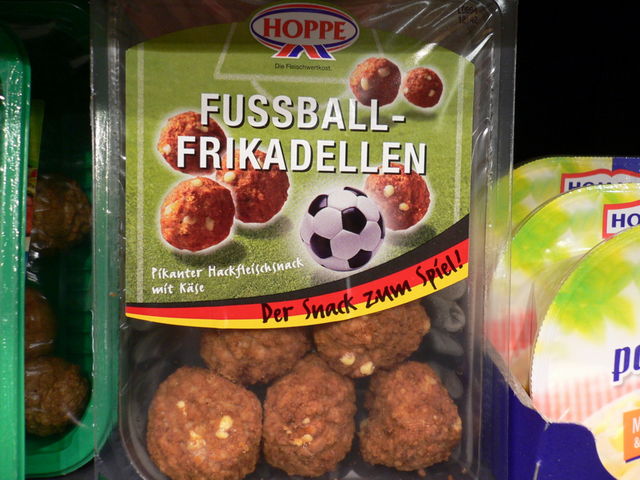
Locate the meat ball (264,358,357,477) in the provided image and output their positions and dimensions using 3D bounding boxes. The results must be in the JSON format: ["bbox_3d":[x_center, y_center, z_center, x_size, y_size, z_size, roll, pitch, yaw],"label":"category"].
[{"bbox_3d":[-0.004,0.069,0.255,0.037,0.046,0.040,0,6,0],"label":"meat ball"}]

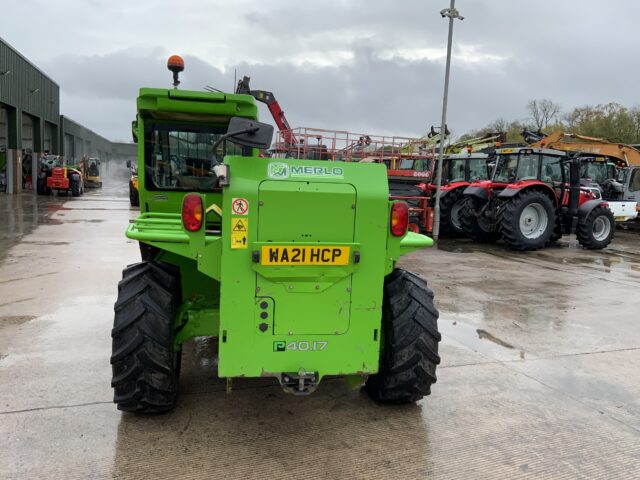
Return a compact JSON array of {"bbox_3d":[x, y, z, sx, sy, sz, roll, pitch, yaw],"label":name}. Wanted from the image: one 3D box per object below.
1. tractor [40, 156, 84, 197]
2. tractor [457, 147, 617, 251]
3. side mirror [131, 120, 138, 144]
[{"bbox_3d":[-15.657,-3.937,32.476,2.250,2.320,4.900,0,7,-20],"label":"tractor"},{"bbox_3d":[6.834,-1.267,16.617,4.550,2.880,2.300,0,7,-19],"label":"tractor"},{"bbox_3d":[-1.958,-1.163,5.800,0.170,0.250,0.070,-1,8,-27],"label":"side mirror"}]

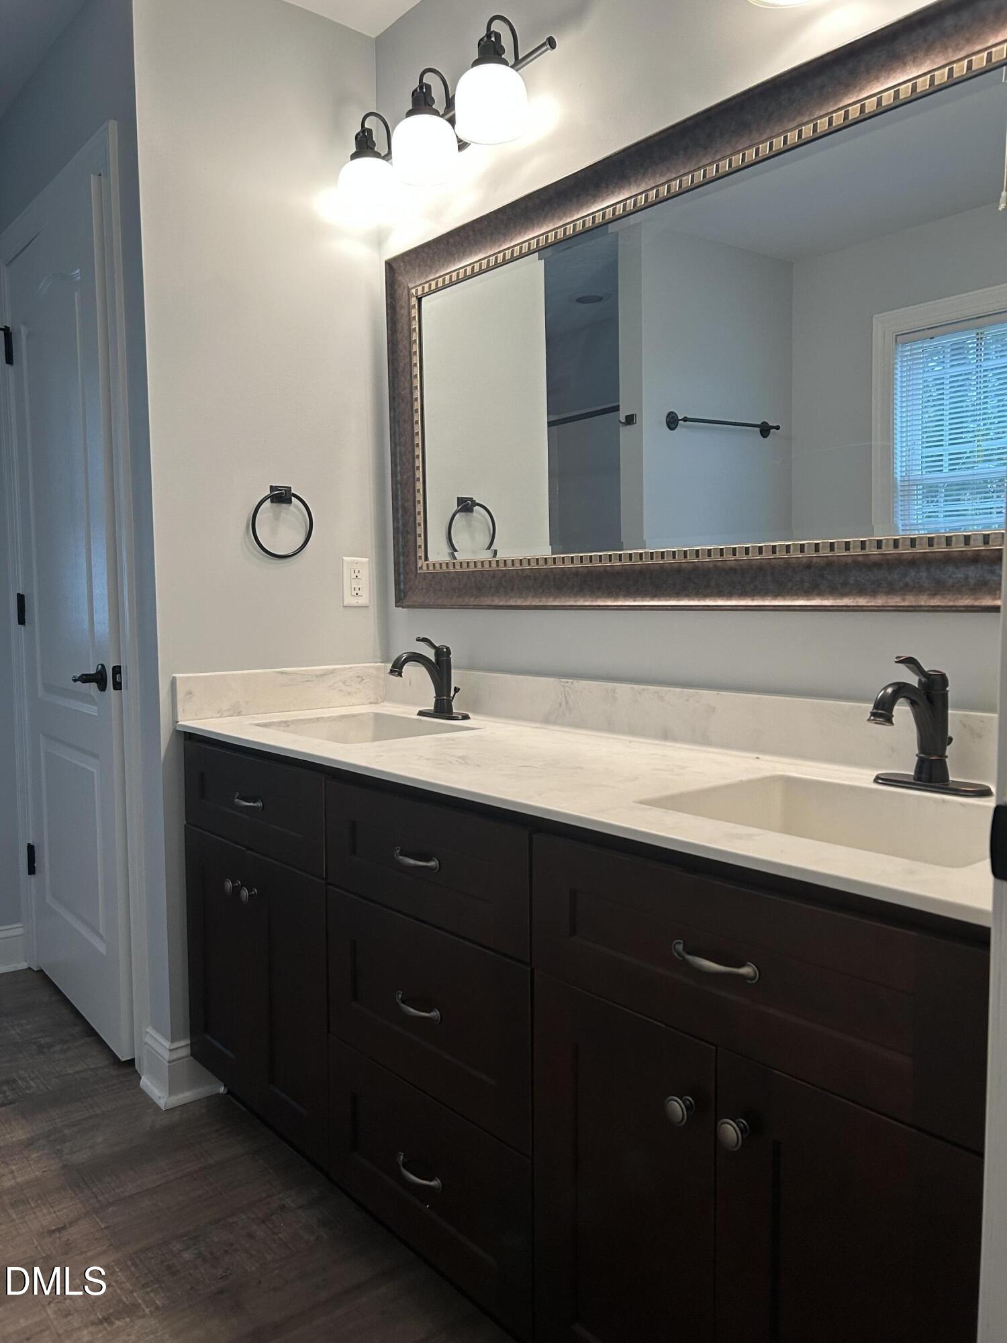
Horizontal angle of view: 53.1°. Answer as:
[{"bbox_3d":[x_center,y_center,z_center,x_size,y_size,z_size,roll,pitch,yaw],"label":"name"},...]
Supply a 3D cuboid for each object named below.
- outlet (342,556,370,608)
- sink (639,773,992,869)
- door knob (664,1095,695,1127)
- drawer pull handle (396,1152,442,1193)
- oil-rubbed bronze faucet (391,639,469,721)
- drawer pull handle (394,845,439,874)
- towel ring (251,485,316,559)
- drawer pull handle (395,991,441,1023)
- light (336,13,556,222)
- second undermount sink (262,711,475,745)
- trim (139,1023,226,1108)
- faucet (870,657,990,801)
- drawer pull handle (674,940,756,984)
[{"bbox_3d":[-0.360,-0.218,2.483,0.074,0.119,0.008,-4,6,-39],"label":"outlet"},{"bbox_3d":[0.421,0.240,1.234,0.328,0.140,0.419,-4,6,-40],"label":"sink"},{"bbox_3d":[0.197,0.485,1.118,0.026,0.032,0.032,-4,6,-40],"label":"door knob"},{"bbox_3d":[-0.141,0.789,1.581,0.029,0.021,0.118,-4,6,-39],"label":"drawer pull handle"},{"bbox_3d":[-0.175,0.014,2.177,0.188,0.178,0.156,-4,6,-40],"label":"oil-rubbed bronze faucet"},{"bbox_3d":[-0.141,0.285,1.516,0.027,0.021,0.118,-4,6,-40],"label":"drawer pull handle"},{"bbox_3d":[-0.506,-0.344,2.323,0.156,0.168,0.056,-4,6,-39],"label":"towel ring"},{"bbox_3d":[-0.141,0.520,1.557,0.029,0.021,0.118,-4,6,-39],"label":"drawer pull handle"},{"bbox_3d":[-0.148,-1.143,2.097,0.186,0.212,0.640,-4,6,-40],"label":"light"},{"bbox_3d":[-0.298,0.183,2.102,0.315,0.140,0.415,-4,6,-39],"label":"second undermount sink"},{"bbox_3d":[-0.731,0.878,2.284,0.136,0.135,0.163,-4,6,-40],"label":"trim"},{"bbox_3d":[0.535,0.071,1.321,0.168,0.181,0.157,-4,6,-39],"label":"faucet"},{"bbox_3d":[0.219,0.316,1.089,0.027,0.022,0.117,-4,6,-40],"label":"drawer pull handle"}]

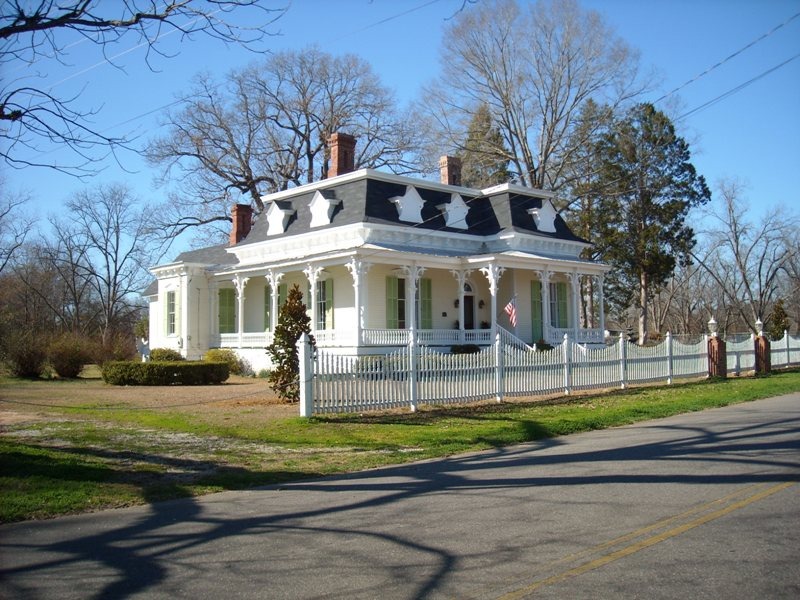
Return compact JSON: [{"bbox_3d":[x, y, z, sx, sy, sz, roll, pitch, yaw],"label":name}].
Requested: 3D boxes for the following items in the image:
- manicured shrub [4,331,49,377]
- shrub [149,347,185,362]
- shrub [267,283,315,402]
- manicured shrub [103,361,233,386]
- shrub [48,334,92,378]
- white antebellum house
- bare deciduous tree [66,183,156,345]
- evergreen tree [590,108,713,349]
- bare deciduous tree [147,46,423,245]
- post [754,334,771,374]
[{"bbox_3d":[-12.929,1.921,28.000,1.550,1.580,1.500,0,-4,0],"label":"manicured shrub"},{"bbox_3d":[-9.959,2.495,34.500,1.550,0.980,1.400,3,-5,-42],"label":"shrub"},{"bbox_3d":[-1.891,0.758,14.100,0.880,2.060,0.860,0,-4,0],"label":"shrub"},{"bbox_3d":[-6.378,1.994,22.350,2.200,0.620,3.500,3,-5,-42],"label":"manicured shrub"},{"bbox_3d":[-11.406,1.938,28.000,1.550,1.500,1.500,0,-4,0],"label":"shrub"},{"bbox_3d":[-1.659,-1.985,40.373,16.600,10.700,17.400,3,-5,-42],"label":"white antebellum house"},{"bbox_3d":[-24.253,-2.564,68.000,7.600,14.800,7.400,0,-4,0],"label":"bare deciduous tree"},{"bbox_3d":[17.411,-5.296,56.000,8.000,16.700,7.800,0,-4,0],"label":"evergreen tree"},{"bbox_3d":[-7.996,-6.611,56.000,19.000,22.000,18.000,0,-4,0],"label":"bare deciduous tree"},{"bbox_3d":[11.024,1.673,24.600,0.410,1.220,0.410,-4,-5,42],"label":"post"}]

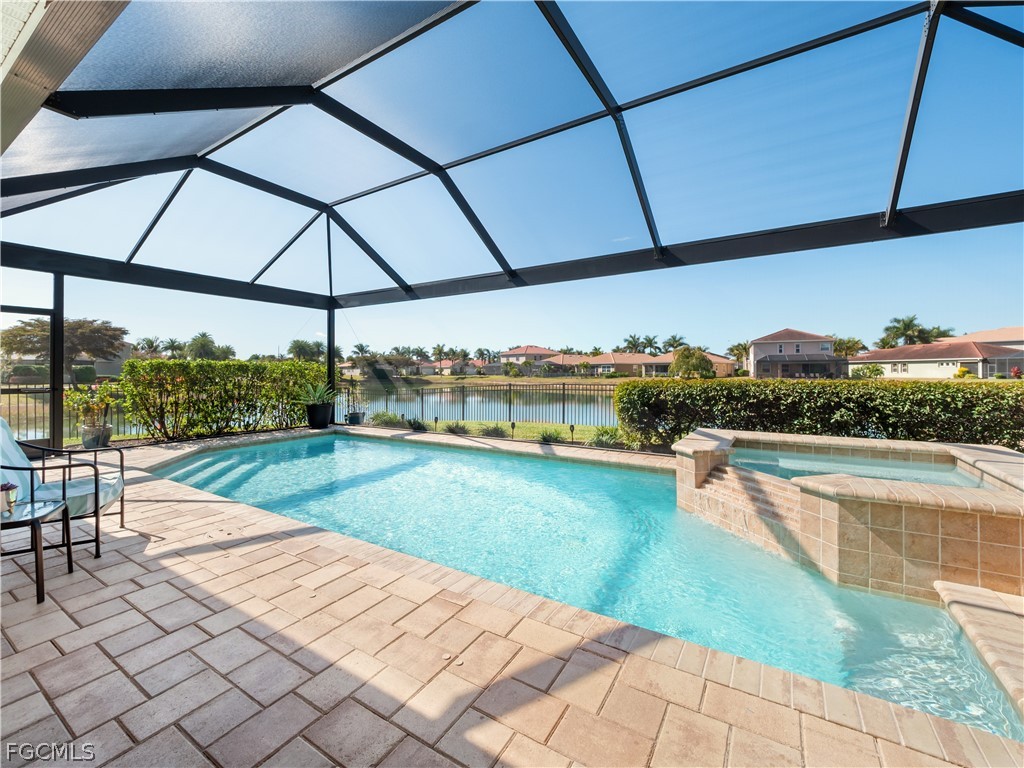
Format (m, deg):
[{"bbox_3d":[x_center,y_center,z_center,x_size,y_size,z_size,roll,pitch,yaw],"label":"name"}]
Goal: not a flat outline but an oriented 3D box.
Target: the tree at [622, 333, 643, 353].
[{"bbox_3d":[32.009,-7.654,110.000,5.300,10.500,5.300,0,2,16],"label":"tree"}]

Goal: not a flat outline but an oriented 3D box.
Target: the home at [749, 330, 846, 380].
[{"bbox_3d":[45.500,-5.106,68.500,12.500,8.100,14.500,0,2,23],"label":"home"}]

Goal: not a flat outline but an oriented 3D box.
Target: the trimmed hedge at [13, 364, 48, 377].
[{"bbox_3d":[-59.882,-1.351,51.500,1.500,1.800,3.000,1,3,41],"label":"trimmed hedge"}]

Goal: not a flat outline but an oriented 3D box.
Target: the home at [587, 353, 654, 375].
[{"bbox_3d":[26.000,-4.525,96.500,17.000,5.300,10.500,-2,3,-44],"label":"home"}]

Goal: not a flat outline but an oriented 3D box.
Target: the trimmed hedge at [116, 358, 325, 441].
[{"bbox_3d":[-5.758,0.254,8.963,0.900,1.500,3.700,1,3,37],"label":"trimmed hedge"}]

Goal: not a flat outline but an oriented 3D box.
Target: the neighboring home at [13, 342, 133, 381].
[{"bbox_3d":[-67.500,-3.492,63.000,12.000,6.200,13.500,1,3,37],"label":"neighboring home"}]

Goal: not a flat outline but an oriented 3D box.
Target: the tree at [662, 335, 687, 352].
[{"bbox_3d":[43.166,-7.750,110.000,6.000,10.500,6.000,0,2,21],"label":"tree"}]

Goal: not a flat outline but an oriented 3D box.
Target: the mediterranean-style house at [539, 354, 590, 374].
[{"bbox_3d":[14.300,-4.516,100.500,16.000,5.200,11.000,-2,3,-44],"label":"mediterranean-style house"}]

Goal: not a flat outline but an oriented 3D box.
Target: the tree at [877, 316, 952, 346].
[{"bbox_3d":[75.438,-7.049,78.000,9.000,10.800,7.500,1,3,44],"label":"tree"}]

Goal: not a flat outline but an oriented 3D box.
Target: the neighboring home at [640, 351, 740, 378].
[{"bbox_3d":[37.800,-4.547,90.000,15.000,5.600,14.500,1,3,38],"label":"neighboring home"}]

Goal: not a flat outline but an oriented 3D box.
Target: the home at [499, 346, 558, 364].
[{"bbox_3d":[6.000,-6.733,120.000,13.500,8.400,11.000,-2,3,-44],"label":"home"}]

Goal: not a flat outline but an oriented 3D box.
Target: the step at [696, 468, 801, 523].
[{"bbox_3d":[1.998,0.899,3.395,0.310,0.240,1.060,-1,2,-14],"label":"step"}]

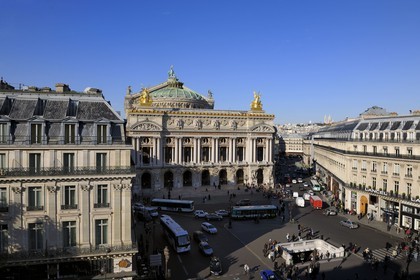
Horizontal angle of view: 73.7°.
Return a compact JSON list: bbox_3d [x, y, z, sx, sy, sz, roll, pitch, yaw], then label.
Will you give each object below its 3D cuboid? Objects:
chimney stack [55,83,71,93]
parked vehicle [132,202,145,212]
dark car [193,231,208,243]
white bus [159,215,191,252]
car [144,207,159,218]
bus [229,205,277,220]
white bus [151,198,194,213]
[{"bbox_3d":[-23.100,-8.124,44.000,1.250,1.750,2.200,0,1,-10],"label":"chimney stack"},{"bbox_3d":[-21.106,20.227,84.238,4.300,1.600,1.800,1,1,42],"label":"parked vehicle"},{"bbox_3d":[-2.406,20.581,59.441,1.800,1.650,4.400,0,1,-30],"label":"dark car"},{"bbox_3d":[-7.552,19.729,59.531,2.550,3.300,12.500,0,1,-25],"label":"white bus"},{"bbox_3d":[-16.606,20.327,79.739,1.800,1.550,4.300,0,1,-38],"label":"car"},{"bbox_3d":[12.097,19.780,76.733,12.000,3.000,2.500,0,1,-5],"label":"bus"},{"bbox_3d":[-11.303,19.578,84.131,12.000,3.000,2.500,0,1,9],"label":"white bus"}]

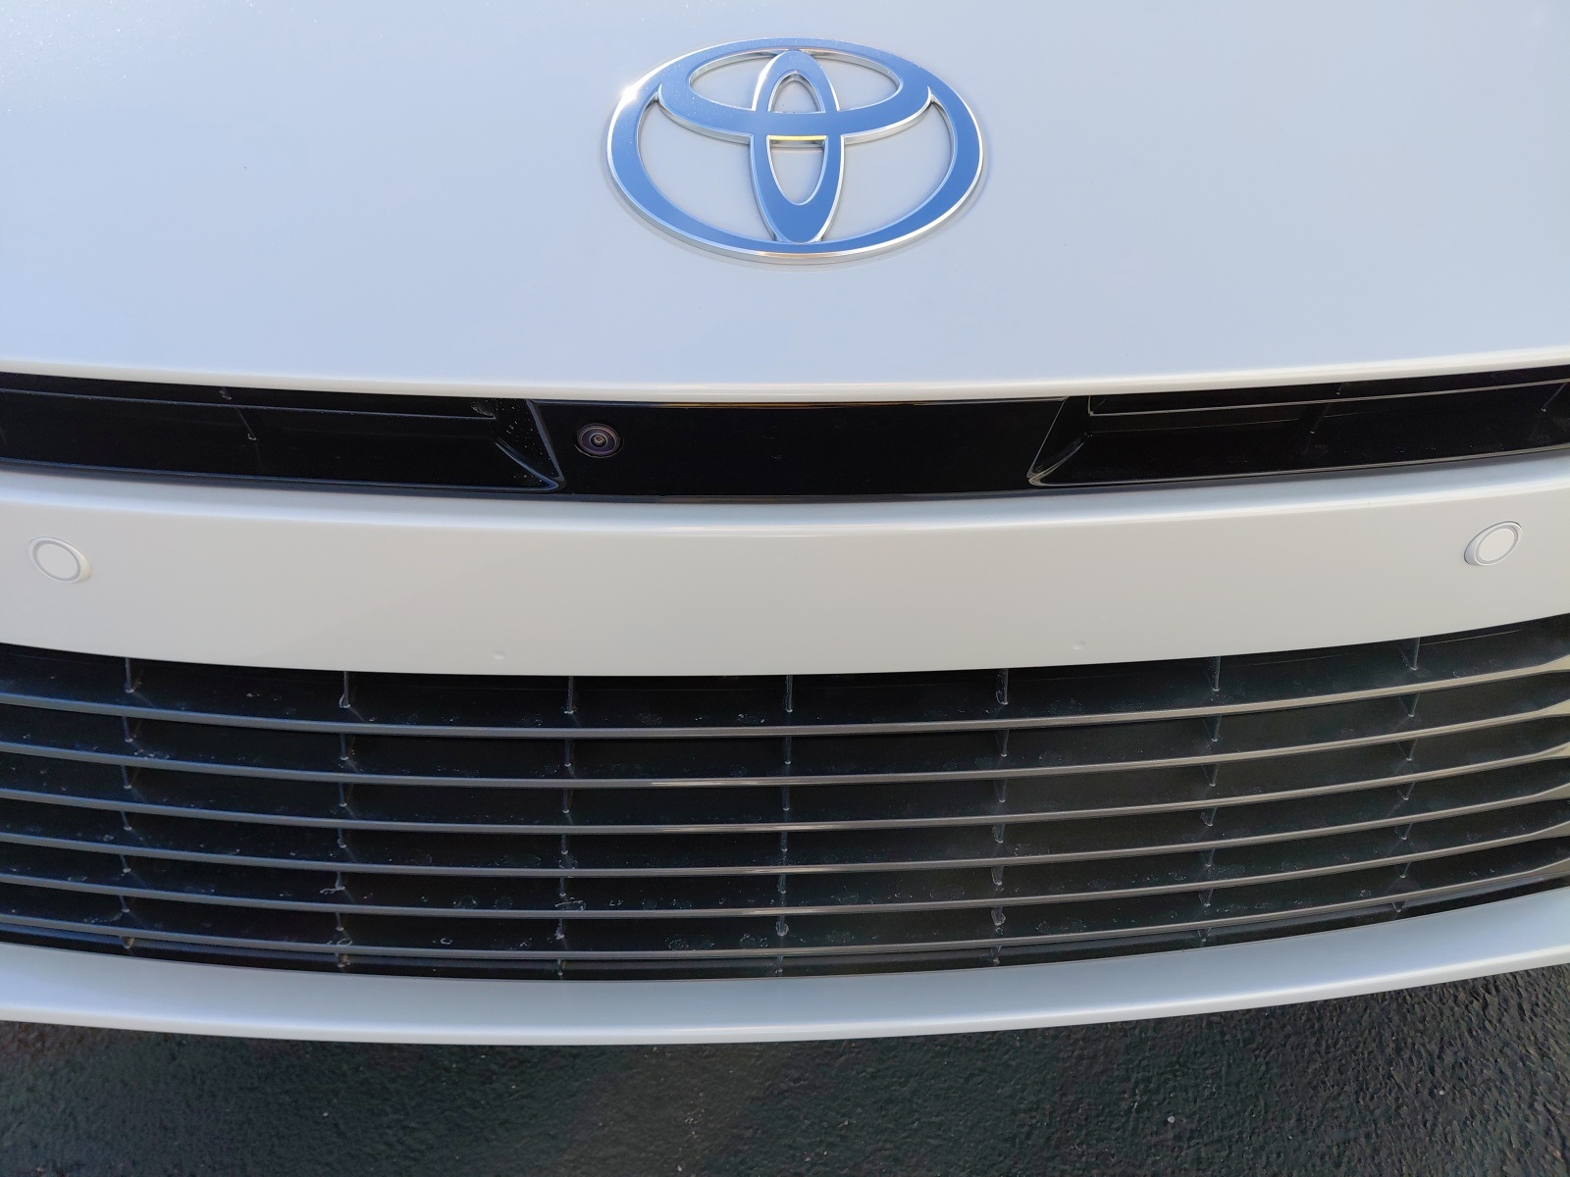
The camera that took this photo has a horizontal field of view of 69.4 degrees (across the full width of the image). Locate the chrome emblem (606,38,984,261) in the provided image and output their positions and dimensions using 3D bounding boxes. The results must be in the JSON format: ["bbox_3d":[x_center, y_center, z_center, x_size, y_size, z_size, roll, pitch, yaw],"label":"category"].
[{"bbox_3d":[0.005,-0.181,0.467,0.152,0.012,0.104,0,74,-1],"label":"chrome emblem"}]

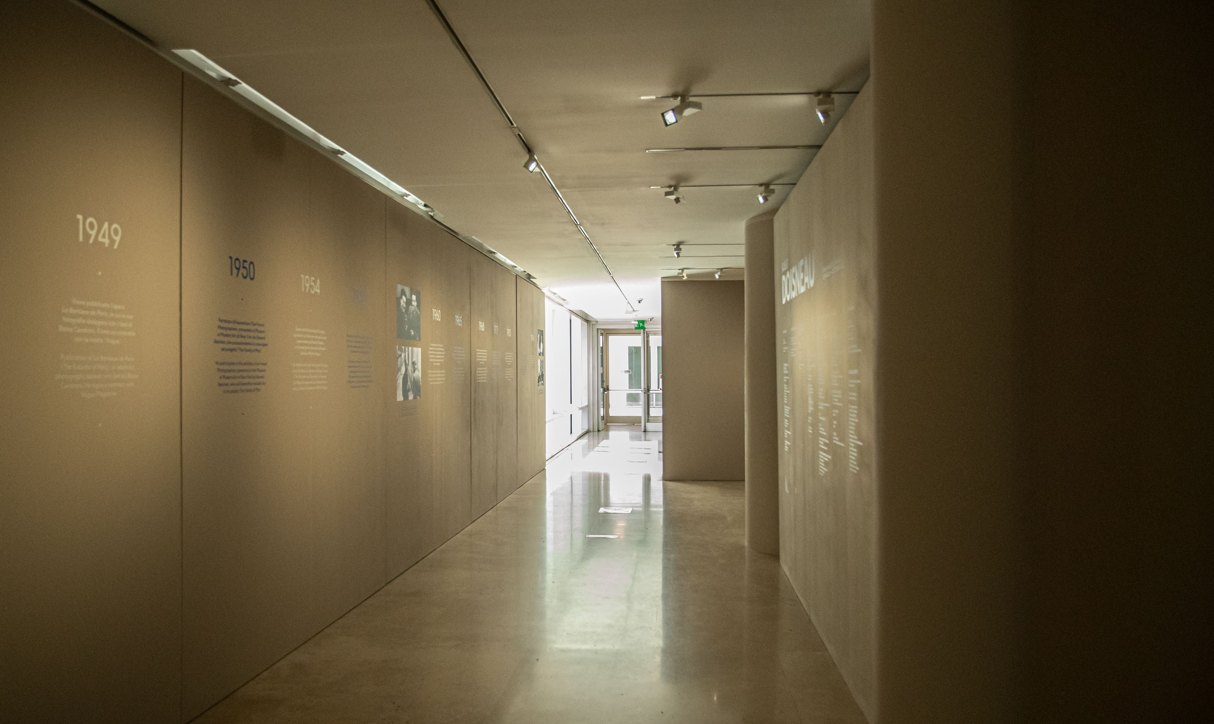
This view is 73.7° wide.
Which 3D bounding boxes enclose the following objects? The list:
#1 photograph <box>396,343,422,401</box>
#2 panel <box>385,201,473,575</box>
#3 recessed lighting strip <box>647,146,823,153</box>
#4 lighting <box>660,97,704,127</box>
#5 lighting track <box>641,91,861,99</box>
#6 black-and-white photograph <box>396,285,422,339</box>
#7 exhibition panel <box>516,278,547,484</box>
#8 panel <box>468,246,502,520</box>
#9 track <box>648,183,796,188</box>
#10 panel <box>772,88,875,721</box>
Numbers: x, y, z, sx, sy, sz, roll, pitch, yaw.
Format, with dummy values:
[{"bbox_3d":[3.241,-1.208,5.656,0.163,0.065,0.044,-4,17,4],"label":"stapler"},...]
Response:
[{"bbox_3d":[-1.565,0.094,6.447,0.015,0.419,0.572,0,-1,5],"label":"photograph"},{"bbox_3d":[-1.541,0.218,7.155,0.060,2.855,2.479,0,-1,5],"label":"panel"},{"bbox_3d":[0.748,-1.260,4.793,1.031,0.040,0.065,0,-1,5],"label":"recessed lighting strip"},{"bbox_3d":[0.355,-1.187,3.833,0.130,0.135,0.170,-1,-1,36],"label":"lighting"},{"bbox_3d":[0.681,-1.275,3.868,1.041,0.030,0.035,0,-1,5],"label":"lighting track"},{"bbox_3d":[-1.567,-0.382,6.454,0.015,0.413,0.572,0,-1,5],"label":"black-and-white photograph"},{"bbox_3d":[-1.131,0.296,12.025,0.060,2.855,2.411,0,-1,5],"label":"exhibition panel"},{"bbox_3d":[-1.383,0.248,9.037,0.060,2.855,1.307,0,-1,5],"label":"panel"},{"bbox_3d":[0.812,-1.245,5.733,1.040,0.030,0.035,0,-1,5],"label":"track"},{"bbox_3d":[1.283,0.179,4.847,0.060,2.827,3.557,0,-1,5],"label":"panel"}]

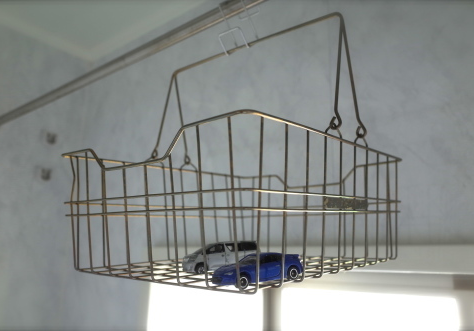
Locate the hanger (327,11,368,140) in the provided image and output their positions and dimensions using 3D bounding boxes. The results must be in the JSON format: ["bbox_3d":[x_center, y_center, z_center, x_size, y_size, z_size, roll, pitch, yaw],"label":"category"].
[{"bbox_3d":[0.110,-0.092,0.391,0.015,0.127,0.067,-8,-11,40],"label":"hanger"}]

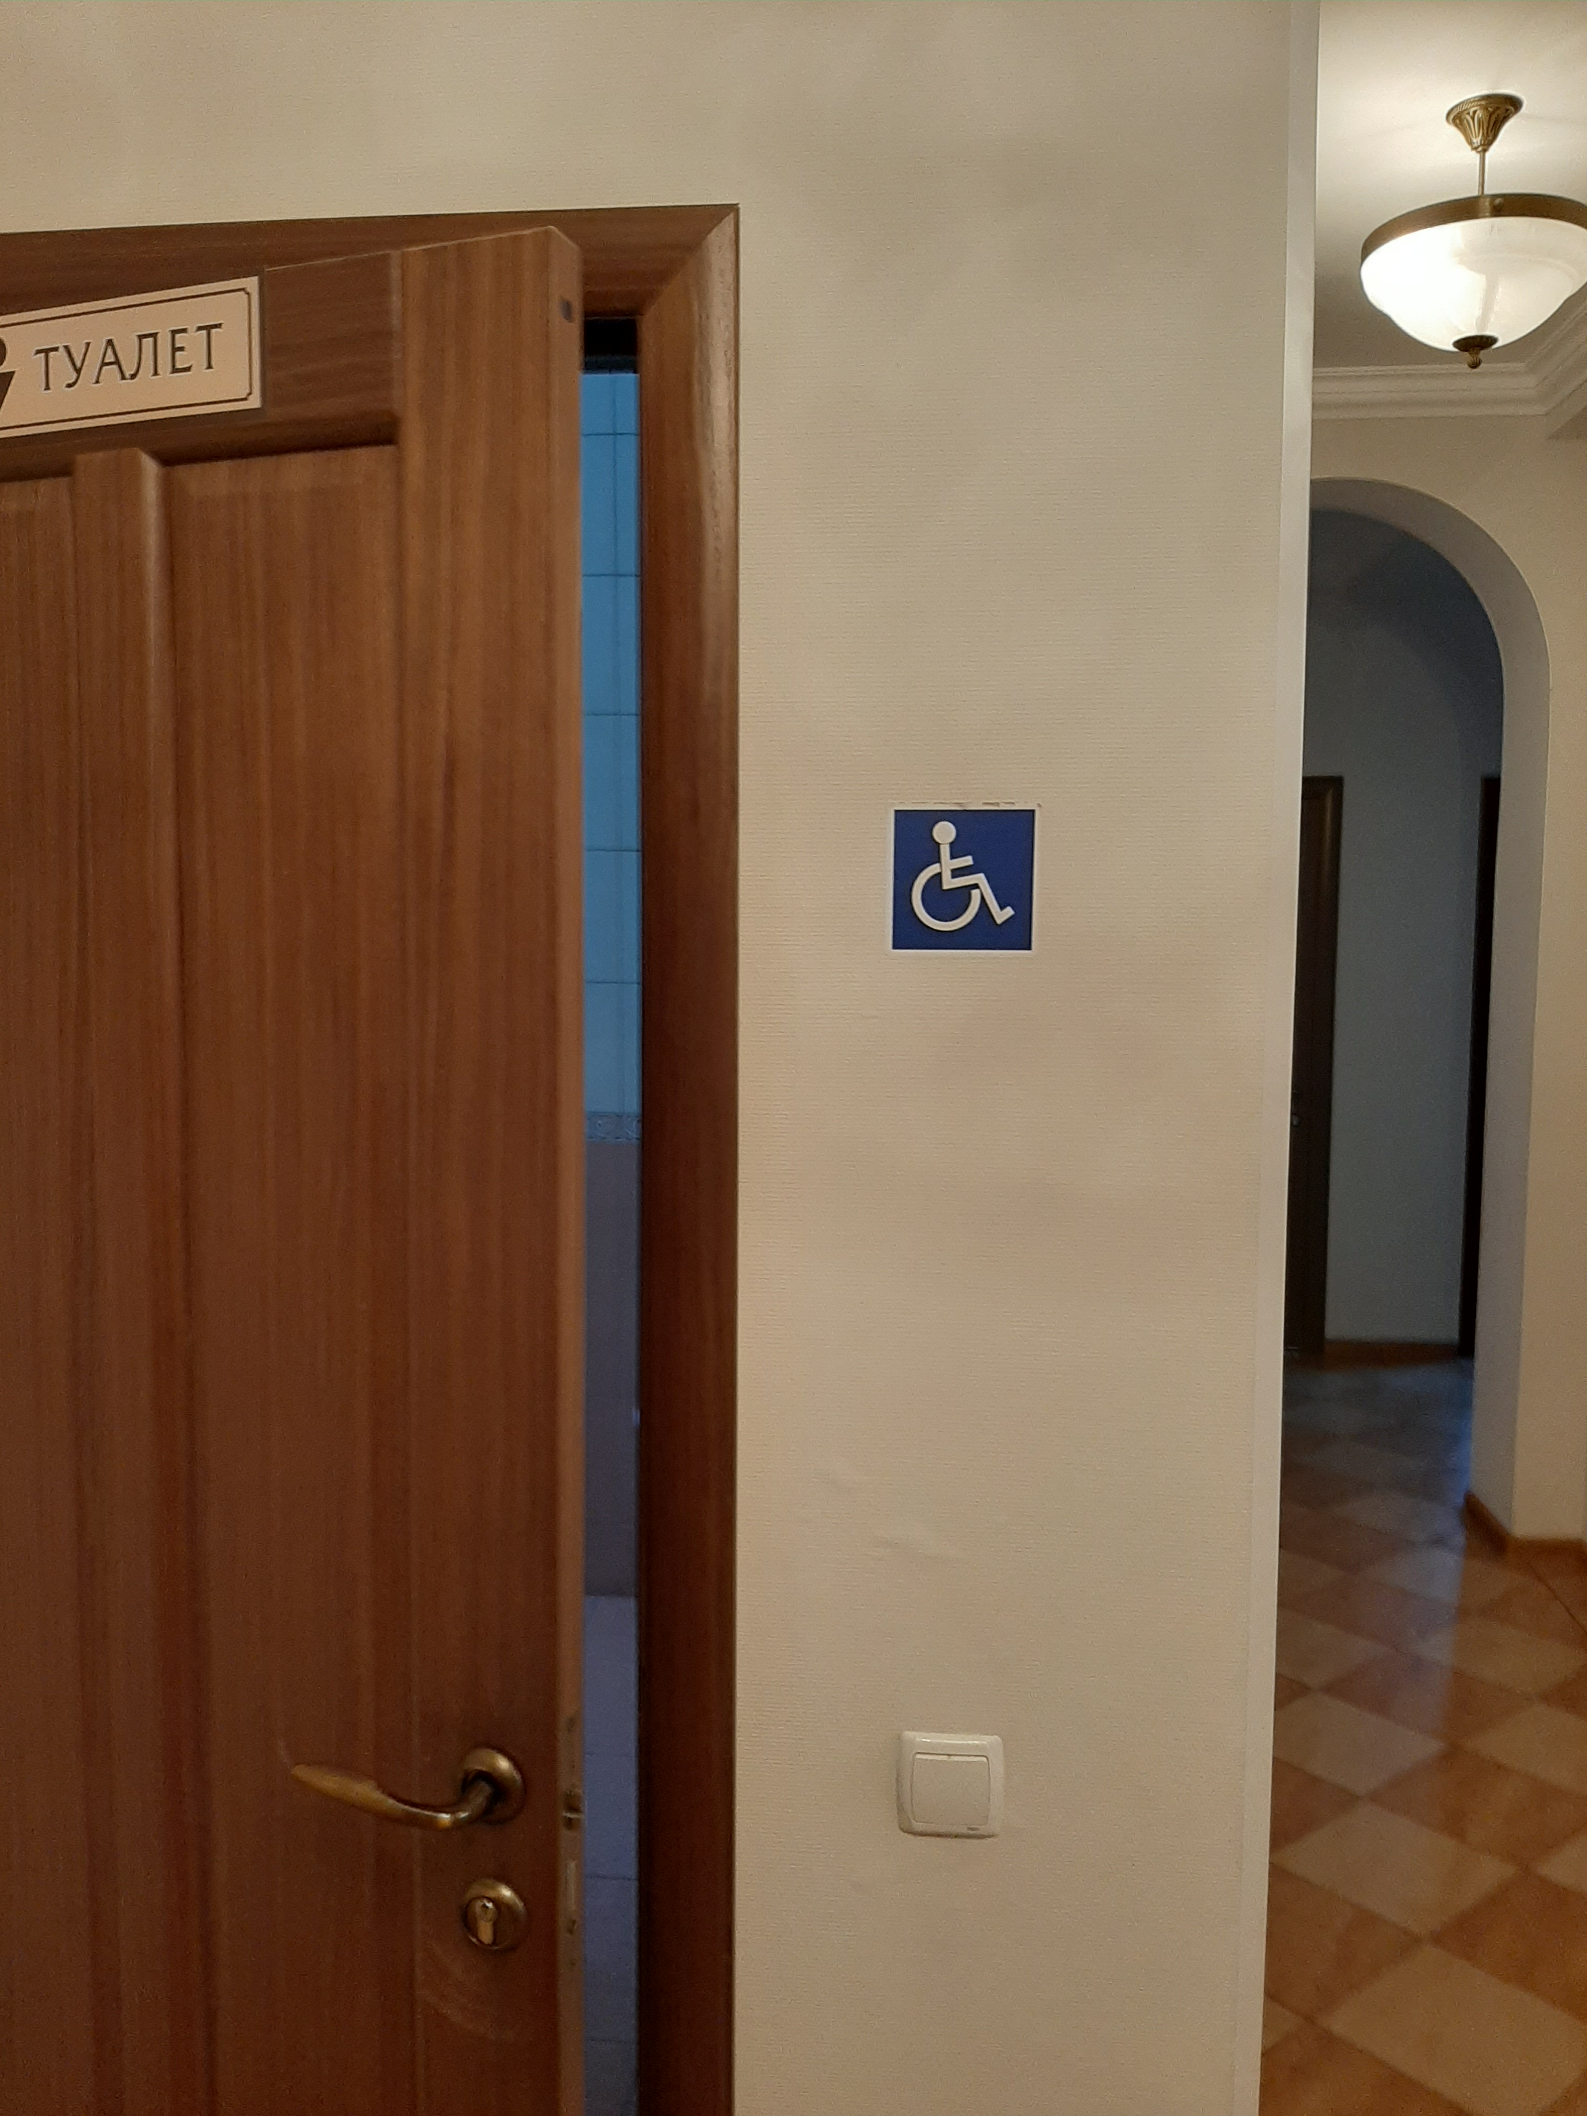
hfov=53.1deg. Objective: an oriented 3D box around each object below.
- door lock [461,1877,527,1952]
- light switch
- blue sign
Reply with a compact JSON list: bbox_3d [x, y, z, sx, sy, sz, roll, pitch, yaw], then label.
[{"bbox_3d":[-0.202,0.580,1.075,0.051,0.051,0.013,2,4,19],"label":"door lock"},{"bbox_3d":[0.118,0.545,1.191,0.076,0.076,0.012,1,4,6],"label":"light switch"},{"bbox_3d":[0.123,-0.129,1.146,0.103,0.103,0.003,1,4,6],"label":"blue sign"}]

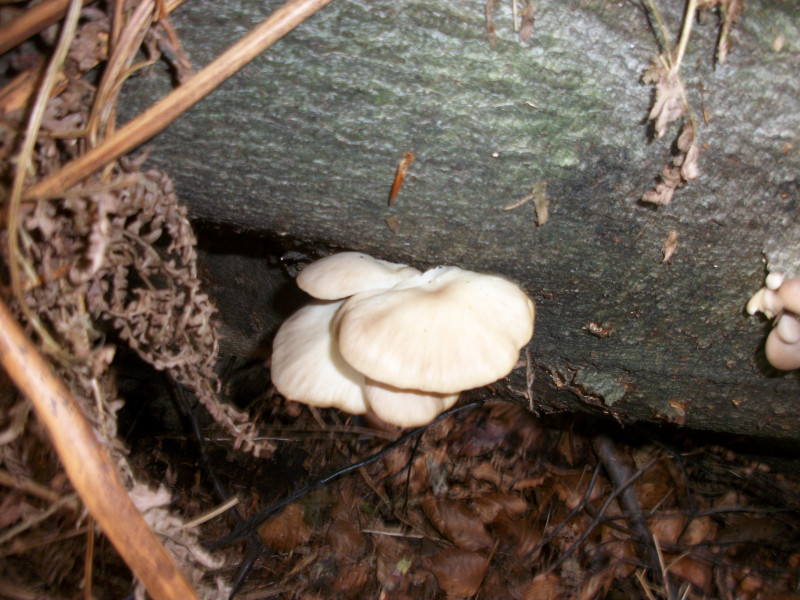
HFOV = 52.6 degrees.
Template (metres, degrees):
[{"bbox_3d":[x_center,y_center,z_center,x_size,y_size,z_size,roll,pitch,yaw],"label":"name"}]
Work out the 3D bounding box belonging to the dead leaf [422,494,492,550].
[{"bbox_3d":[0.047,0.178,0.652,0.064,0.016,0.036,28,45,28],"label":"dead leaf"}]

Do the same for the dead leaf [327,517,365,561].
[{"bbox_3d":[-0.043,0.189,0.638,0.026,0.012,0.040,-22,45,-27],"label":"dead leaf"}]

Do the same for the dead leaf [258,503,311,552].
[{"bbox_3d":[-0.091,0.182,0.644,0.038,0.012,0.036,-15,42,-20],"label":"dead leaf"}]

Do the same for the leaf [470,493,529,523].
[{"bbox_3d":[0.082,0.169,0.662,0.046,0.010,0.022,-3,39,-6],"label":"leaf"}]

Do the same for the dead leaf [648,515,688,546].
[{"bbox_3d":[0.217,0.185,0.655,0.030,0.010,0.024,-3,39,-6],"label":"dead leaf"}]

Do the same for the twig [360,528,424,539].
[{"bbox_3d":[-0.005,0.186,0.646,0.049,0.003,0.003,5,39,4],"label":"twig"}]

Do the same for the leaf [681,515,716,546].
[{"bbox_3d":[0.241,0.186,0.654,0.033,0.010,0.019,-13,41,-18],"label":"leaf"}]

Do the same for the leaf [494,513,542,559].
[{"bbox_3d":[0.094,0.188,0.648,0.031,0.012,0.043,-22,45,-27],"label":"leaf"}]

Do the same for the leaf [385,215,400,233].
[{"bbox_3d":[-0.005,-0.051,0.545,0.008,0.011,0.003,-19,19,7],"label":"leaf"}]

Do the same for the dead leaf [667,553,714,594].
[{"bbox_3d":[0.224,0.211,0.623,0.036,0.012,0.029,30,46,30],"label":"dead leaf"}]

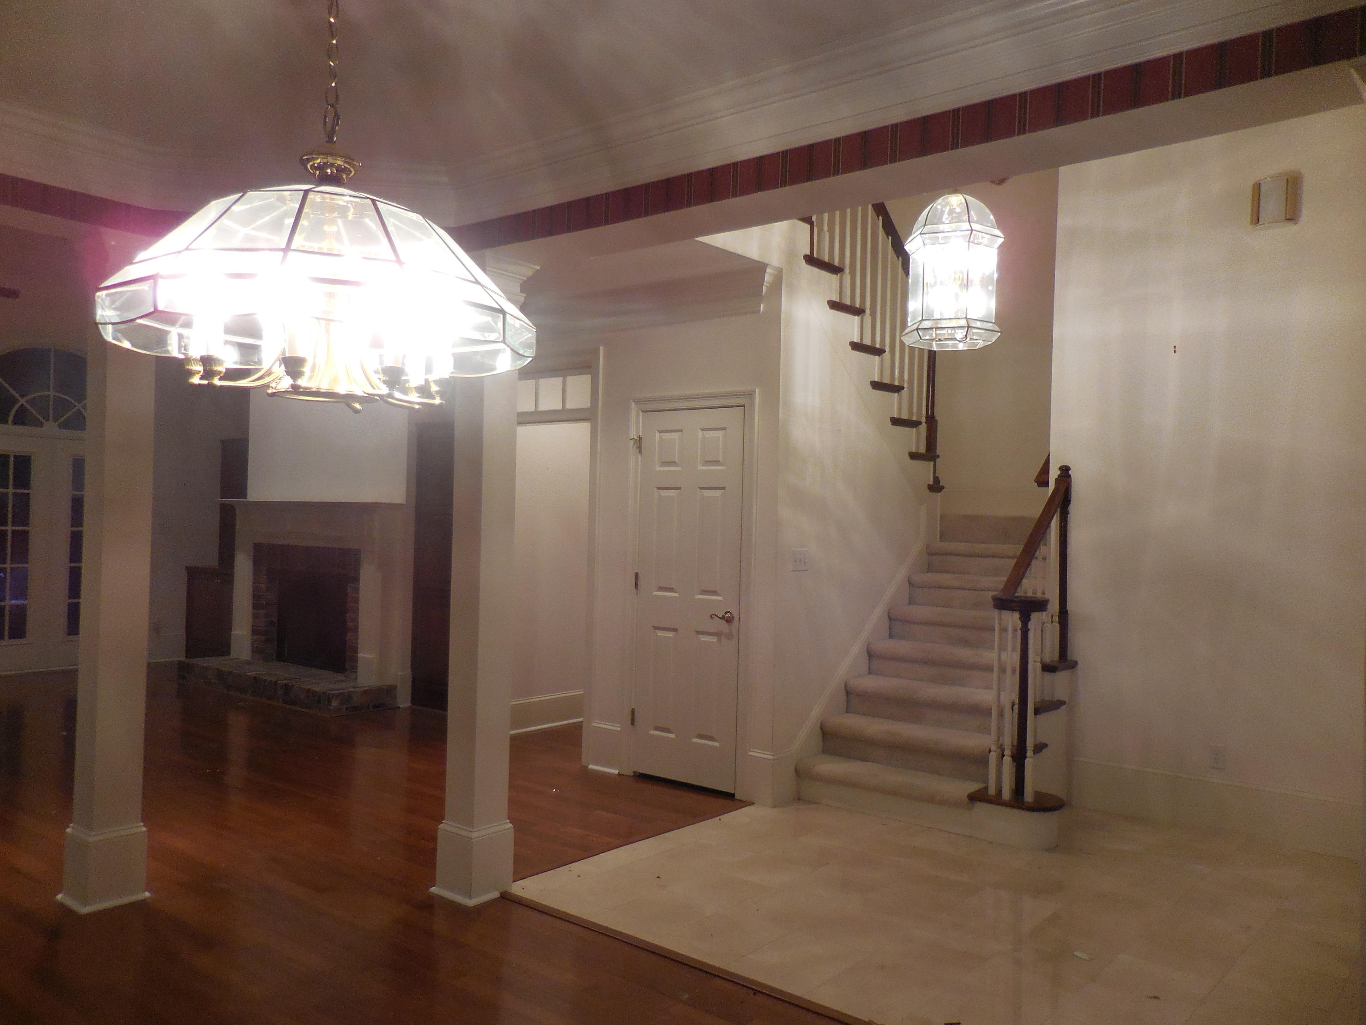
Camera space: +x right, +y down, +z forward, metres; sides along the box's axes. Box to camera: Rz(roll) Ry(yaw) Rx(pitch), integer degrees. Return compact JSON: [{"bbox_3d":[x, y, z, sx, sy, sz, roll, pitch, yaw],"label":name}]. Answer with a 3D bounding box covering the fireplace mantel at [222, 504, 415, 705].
[{"bbox_3d":[-3.128,0.678,8.251,2.330,1.530,0.440,0,-2,38],"label":"fireplace mantel"}]

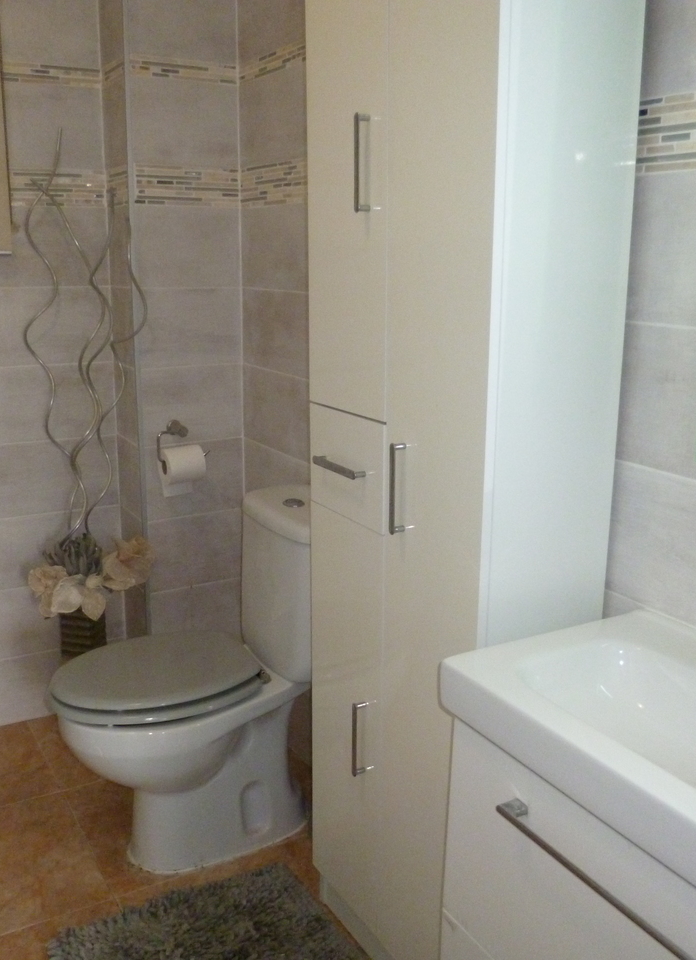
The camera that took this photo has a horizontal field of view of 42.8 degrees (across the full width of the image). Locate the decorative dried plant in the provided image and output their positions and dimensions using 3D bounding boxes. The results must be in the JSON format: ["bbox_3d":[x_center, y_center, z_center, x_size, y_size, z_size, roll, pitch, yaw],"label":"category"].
[{"bbox_3d":[-0.649,-0.238,2.221,0.270,1.175,0.210,-7,15,-30],"label":"decorative dried plant"}]

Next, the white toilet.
[{"bbox_3d":[-0.331,0.434,1.979,0.645,0.752,0.370,-7,15,-29],"label":"white toilet"}]

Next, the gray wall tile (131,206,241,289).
[{"bbox_3d":[-0.409,-0.593,2.277,0.284,0.204,0.018,-7,15,-29],"label":"gray wall tile"}]

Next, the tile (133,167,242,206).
[{"bbox_3d":[-0.404,-0.737,2.240,0.277,0.091,0.010,-7,15,-30],"label":"tile"}]

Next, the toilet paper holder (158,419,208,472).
[{"bbox_3d":[-0.436,-0.098,2.328,0.139,0.108,0.080,-7,15,-29],"label":"toilet paper holder"}]

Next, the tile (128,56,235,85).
[{"bbox_3d":[-0.402,-1.005,2.178,0.280,0.045,0.015,-7,15,-29],"label":"tile"}]

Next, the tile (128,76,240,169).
[{"bbox_3d":[-0.403,-0.879,2.206,0.277,0.199,0.010,-7,15,-30],"label":"tile"}]

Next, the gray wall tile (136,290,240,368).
[{"bbox_3d":[-0.407,-0.395,2.320,0.277,0.200,0.010,-7,15,-30],"label":"gray wall tile"}]

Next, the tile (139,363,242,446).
[{"bbox_3d":[-0.409,-0.198,2.366,0.277,0.200,0.010,-7,15,-30],"label":"tile"}]

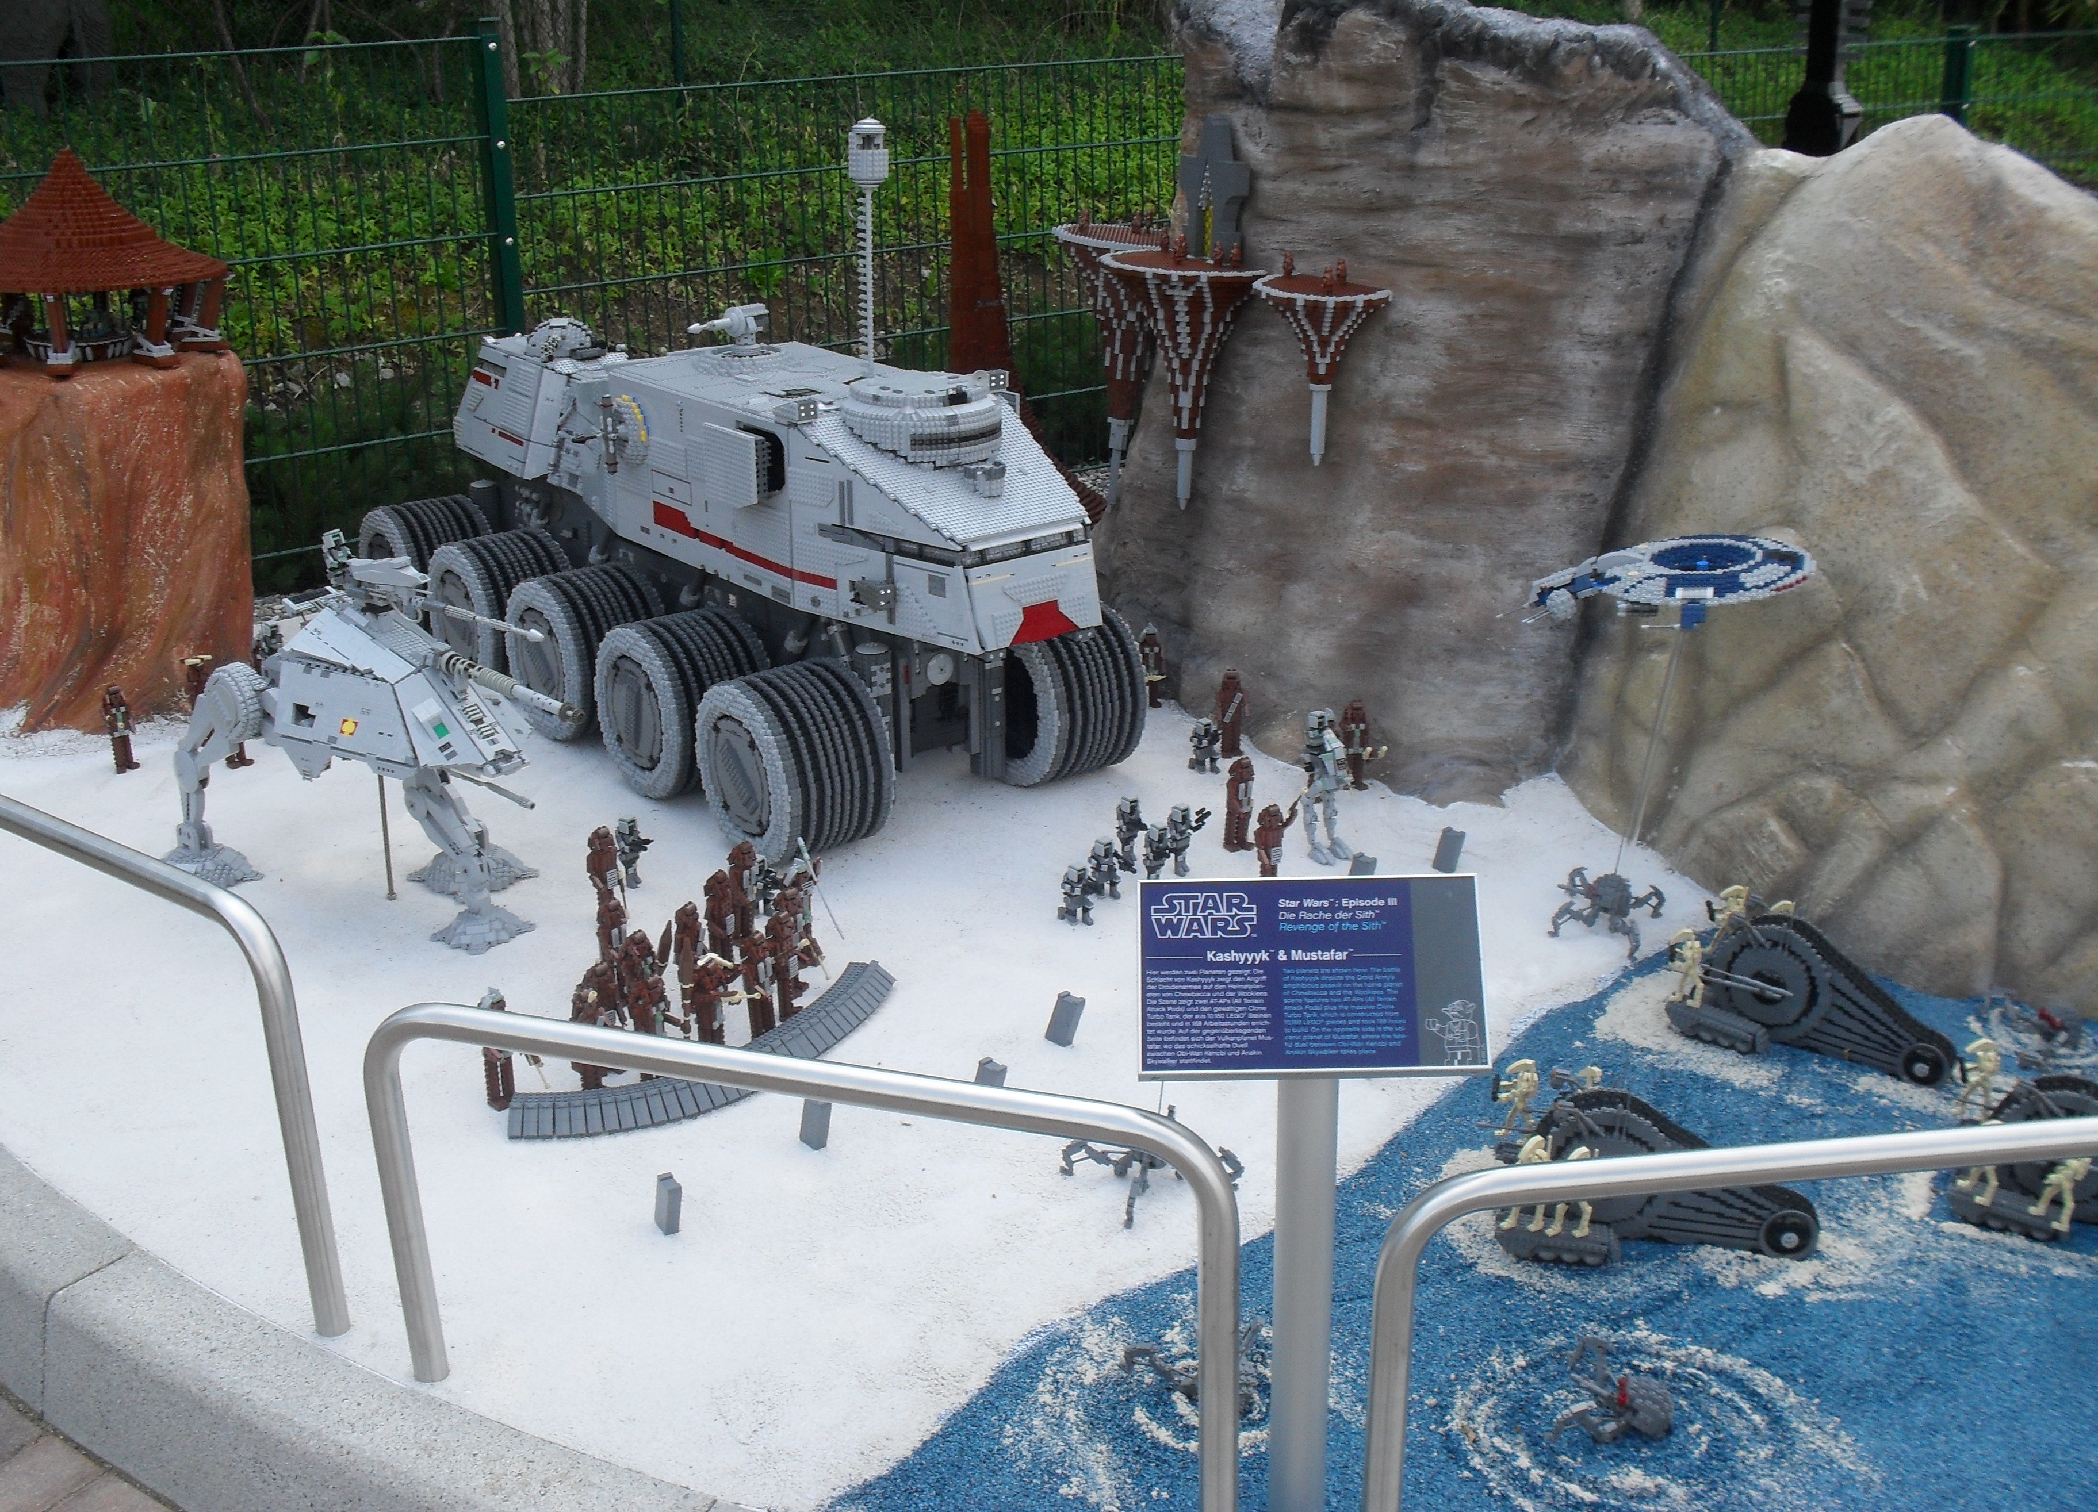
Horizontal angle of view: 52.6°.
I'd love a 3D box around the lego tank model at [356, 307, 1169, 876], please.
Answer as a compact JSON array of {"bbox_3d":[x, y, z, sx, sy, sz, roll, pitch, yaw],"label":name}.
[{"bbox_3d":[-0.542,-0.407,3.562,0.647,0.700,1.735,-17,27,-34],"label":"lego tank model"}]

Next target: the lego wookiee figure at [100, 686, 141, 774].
[{"bbox_3d":[-1.525,-0.049,3.465,0.045,0.147,0.056,17,28,37],"label":"lego wookiee figure"}]

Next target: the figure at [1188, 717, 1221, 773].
[{"bbox_3d":[0.252,-0.017,3.375,0.041,0.081,0.058,-18,27,-36],"label":"figure"}]

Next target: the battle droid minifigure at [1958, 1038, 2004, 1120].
[{"bbox_3d":[0.997,0.345,2.264,0.050,0.094,0.040,12,25,32],"label":"battle droid minifigure"}]

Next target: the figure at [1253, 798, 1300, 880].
[{"bbox_3d":[0.312,0.129,2.926,0.060,0.140,0.051,-14,25,-29],"label":"figure"}]

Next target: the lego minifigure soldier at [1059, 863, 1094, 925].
[{"bbox_3d":[0.039,0.188,2.876,0.058,0.079,0.041,18,28,39],"label":"lego minifigure soldier"}]

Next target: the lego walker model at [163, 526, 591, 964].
[{"bbox_3d":[-0.897,-0.042,2.880,0.840,0.540,0.345,15,27,35],"label":"lego walker model"}]

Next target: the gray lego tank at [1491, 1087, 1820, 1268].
[{"bbox_3d":[0.627,0.415,2.182,0.305,0.157,0.183,4,22,13],"label":"gray lego tank"}]

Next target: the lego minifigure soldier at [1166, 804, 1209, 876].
[{"bbox_3d":[0.195,0.118,2.993,0.042,0.106,0.050,-20,27,-40],"label":"lego minifigure soldier"}]

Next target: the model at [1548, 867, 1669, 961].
[{"bbox_3d":[0.747,0.190,2.830,0.137,0.080,0.145,12,25,29],"label":"model"}]

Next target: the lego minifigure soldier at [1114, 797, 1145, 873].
[{"bbox_3d":[0.121,0.106,3.050,0.041,0.099,0.050,-19,28,-38],"label":"lego minifigure soldier"}]

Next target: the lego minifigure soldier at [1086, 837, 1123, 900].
[{"bbox_3d":[0.080,0.159,2.946,0.058,0.080,0.041,18,29,40],"label":"lego minifigure soldier"}]

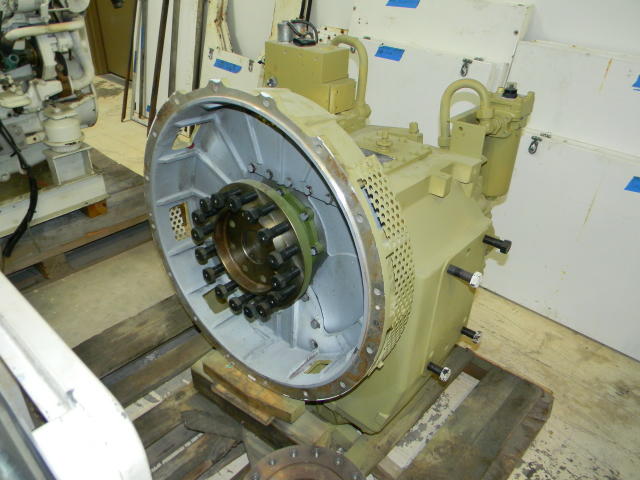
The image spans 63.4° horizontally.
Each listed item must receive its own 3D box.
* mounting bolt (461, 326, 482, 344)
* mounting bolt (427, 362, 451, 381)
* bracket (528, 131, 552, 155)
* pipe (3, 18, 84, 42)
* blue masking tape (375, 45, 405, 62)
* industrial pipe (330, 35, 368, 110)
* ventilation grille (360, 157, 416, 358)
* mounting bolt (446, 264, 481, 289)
[{"bbox_3d":[0.459,0.287,1.567,0.056,0.034,0.034,25,36,32],"label":"mounting bolt"},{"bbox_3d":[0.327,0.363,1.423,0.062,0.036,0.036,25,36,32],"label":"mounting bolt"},{"bbox_3d":[0.825,-0.360,1.954,0.072,0.084,0.020,28,23,35],"label":"bracket"},{"bbox_3d":[-1.050,-0.797,1.970,0.036,0.036,0.305,25,42,32],"label":"pipe"},{"bbox_3d":[0.322,-0.857,2.384,0.147,0.049,0.003,28,23,35],"label":"blue masking tape"},{"bbox_3d":[0.070,-0.377,1.180,0.030,0.155,0.115,25,36,32],"label":"industrial pipe"},{"bbox_3d":[0.120,0.076,0.952,0.078,0.435,0.080,16,31,37],"label":"ventilation grille"},{"bbox_3d":[0.345,0.085,1.239,0.084,0.036,0.036,25,36,32],"label":"mounting bolt"}]

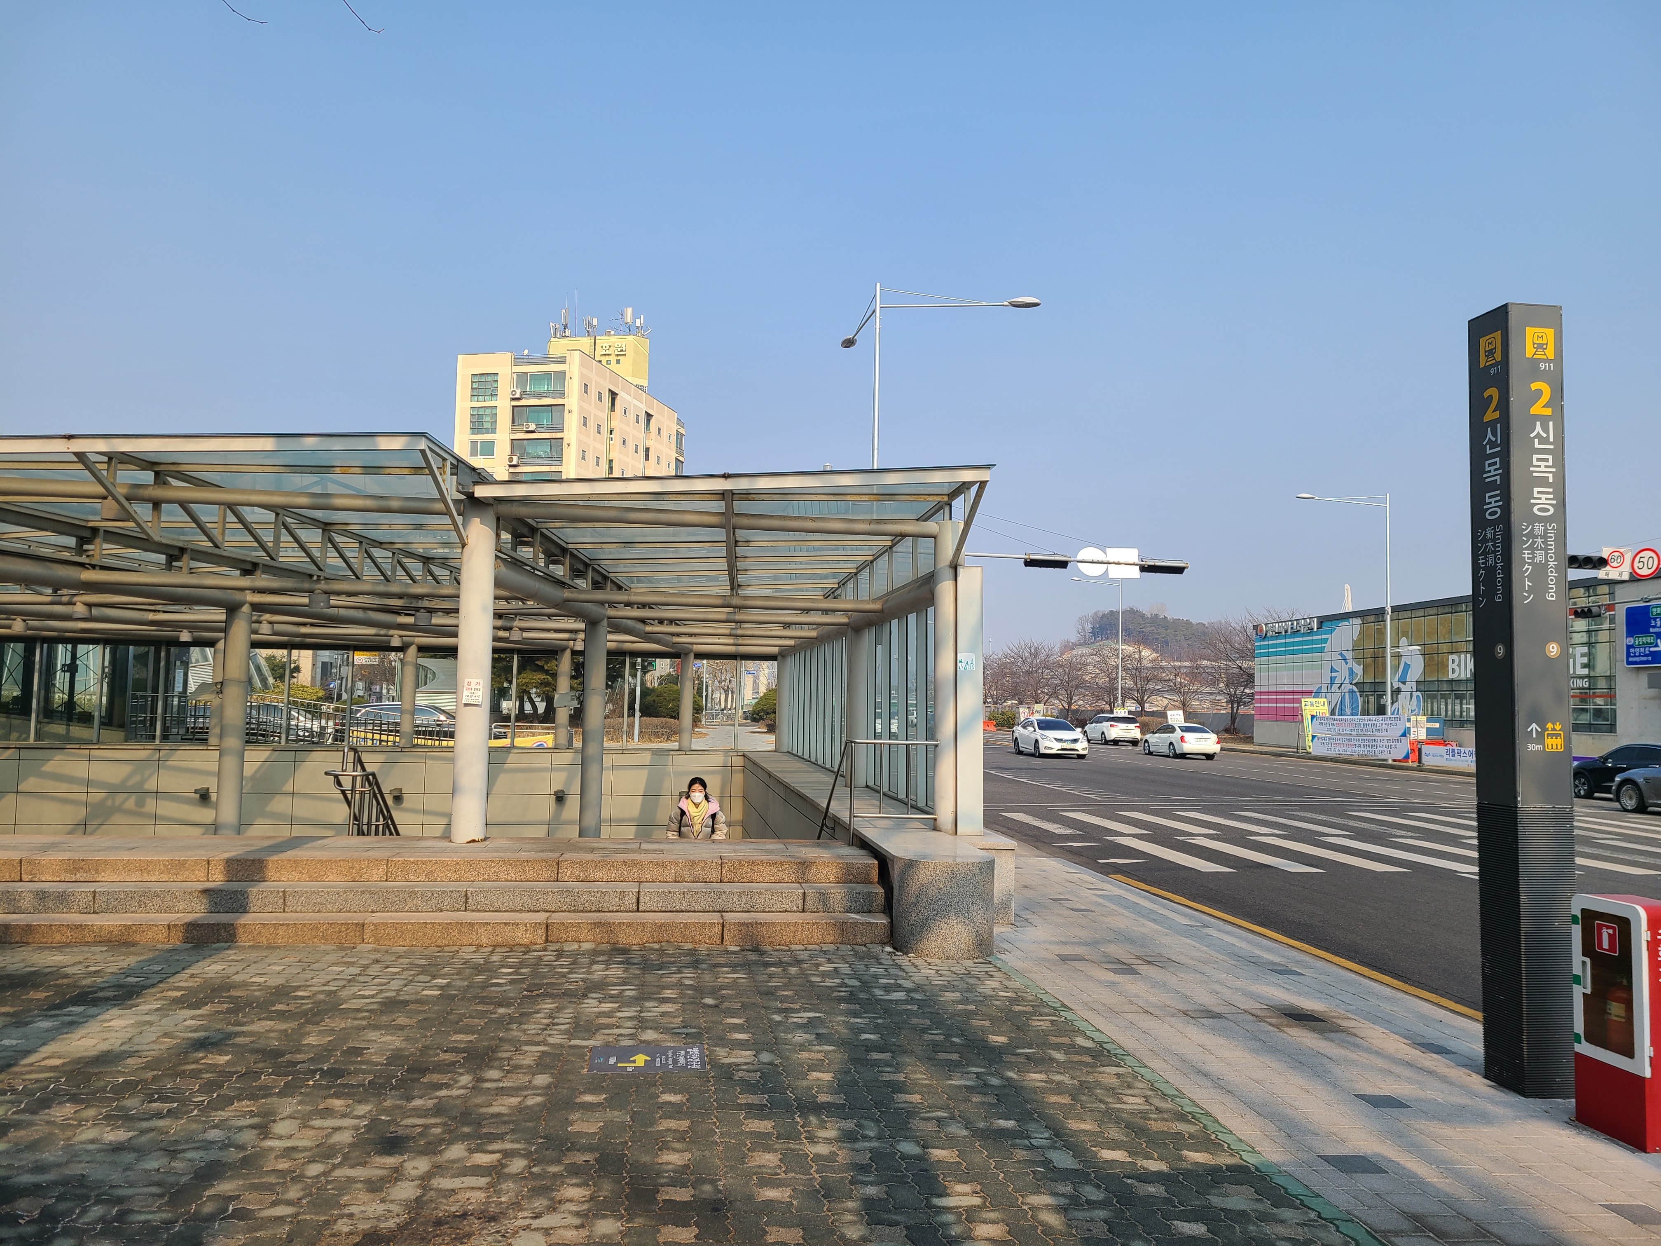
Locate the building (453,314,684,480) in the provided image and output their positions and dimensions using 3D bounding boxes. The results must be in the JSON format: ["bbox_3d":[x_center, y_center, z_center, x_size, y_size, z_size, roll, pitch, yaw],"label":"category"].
[{"bbox_3d":[-23.452,-8.427,115.410,11.198,35.000,24.139,0,-4,15],"label":"building"}]

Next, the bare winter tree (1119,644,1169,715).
[{"bbox_3d":[23.843,4.915,94.914,4.300,6.977,4.300,2,-4,-8],"label":"bare winter tree"}]

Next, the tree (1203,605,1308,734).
[{"bbox_3d":[28.044,3.181,83.009,7.000,8.550,6.600,2,-4,-8],"label":"tree"}]

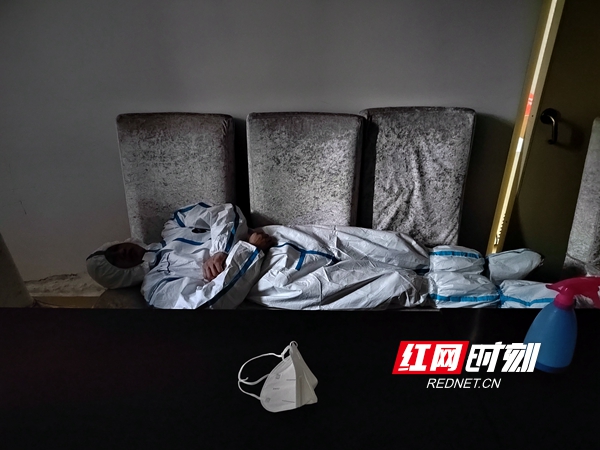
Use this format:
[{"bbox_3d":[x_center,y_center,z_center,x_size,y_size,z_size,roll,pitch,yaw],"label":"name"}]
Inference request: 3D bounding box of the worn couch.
[{"bbox_3d":[0.020,0.115,1.647,1.480,1.050,0.650,-1,28,-3],"label":"worn couch"}]

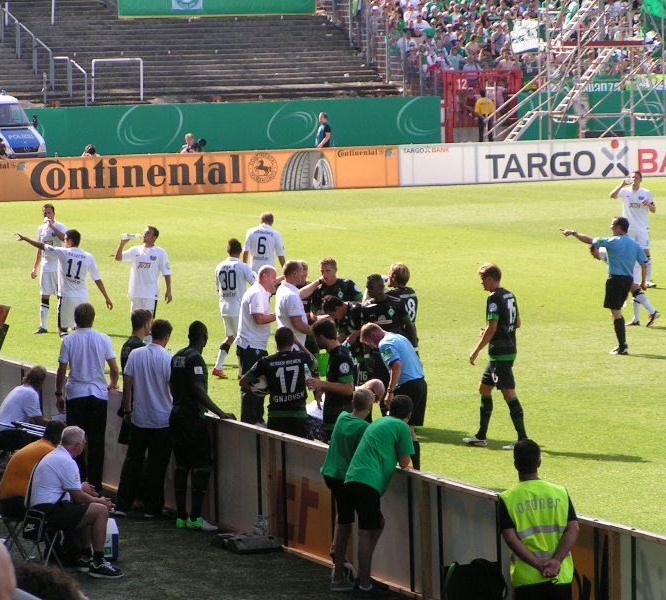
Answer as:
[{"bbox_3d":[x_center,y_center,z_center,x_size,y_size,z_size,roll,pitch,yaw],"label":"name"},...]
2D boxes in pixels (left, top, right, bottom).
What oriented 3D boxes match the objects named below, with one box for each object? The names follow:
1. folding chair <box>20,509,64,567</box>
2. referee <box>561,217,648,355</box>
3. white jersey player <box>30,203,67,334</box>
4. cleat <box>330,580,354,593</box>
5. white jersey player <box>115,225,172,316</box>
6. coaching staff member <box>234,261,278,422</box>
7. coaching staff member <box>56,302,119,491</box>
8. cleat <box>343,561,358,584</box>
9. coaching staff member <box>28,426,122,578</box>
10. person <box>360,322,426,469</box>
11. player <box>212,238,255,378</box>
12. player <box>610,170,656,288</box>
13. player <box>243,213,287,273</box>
[{"bbox_3d":[-2.387,2.015,35.954,0.340,0.450,0.370,-2,4,-15],"label":"folding chair"},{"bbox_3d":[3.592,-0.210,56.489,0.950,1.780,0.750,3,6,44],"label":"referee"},{"bbox_3d":[-4.125,-0.475,63.111,0.540,1.840,0.420,0,4,18],"label":"white jersey player"},{"bbox_3d":[0.080,2.290,35.145,0.260,0.105,0.105,-4,5,-30],"label":"cleat"},{"bbox_3d":[-2.486,-0.077,57.004,0.680,1.790,0.420,0,4,14],"label":"white jersey player"},{"bbox_3d":[-0.853,0.508,47.831,0.400,1.780,0.500,-3,4,-20],"label":"coaching staff member"},{"bbox_3d":[-2.366,0.931,41.956,0.560,1.800,0.400,-1,4,12],"label":"coaching staff member"},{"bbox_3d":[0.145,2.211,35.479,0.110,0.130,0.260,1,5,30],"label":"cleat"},{"bbox_3d":[-2.183,1.679,36.550,0.800,1.220,0.560,-2,4,-10],"label":"coaching staff member"},{"bbox_3d":[0.579,1.013,42.115,0.680,1.600,0.550,-2,4,-9],"label":"person"},{"bbox_3d":[-1.248,0.089,54.087,0.600,1.760,0.550,0,5,20],"label":"player"},{"bbox_3d":[4.705,-1.116,68.042,0.720,1.830,0.480,-1,4,0],"label":"player"},{"bbox_3d":[-0.956,-0.304,59.751,0.570,1.800,0.380,-1,4,12],"label":"player"}]

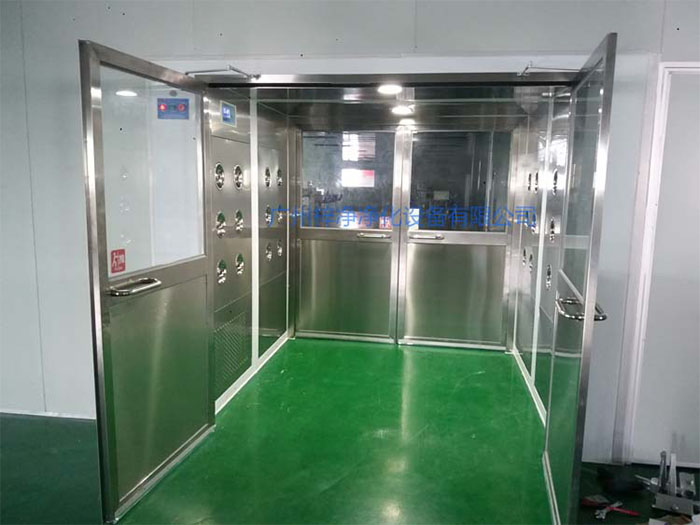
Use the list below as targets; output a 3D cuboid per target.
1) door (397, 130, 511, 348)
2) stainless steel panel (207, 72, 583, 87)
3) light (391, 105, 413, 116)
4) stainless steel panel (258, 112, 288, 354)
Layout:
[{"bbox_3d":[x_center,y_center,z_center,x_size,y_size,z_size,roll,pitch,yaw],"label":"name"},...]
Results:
[{"bbox_3d":[0.911,-0.201,4.972,0.945,1.915,0.050,2,8,9],"label":"door"},{"bbox_3d":[0.152,-0.955,2.986,1.967,0.062,0.060,2,9,9],"label":"stainless steel panel"},{"bbox_3d":[0.399,-1.176,4.425,0.160,0.040,0.160,2,9,9],"label":"light"},{"bbox_3d":[-0.633,-0.274,4.664,0.040,1.901,0.893,2,8,9],"label":"stainless steel panel"}]

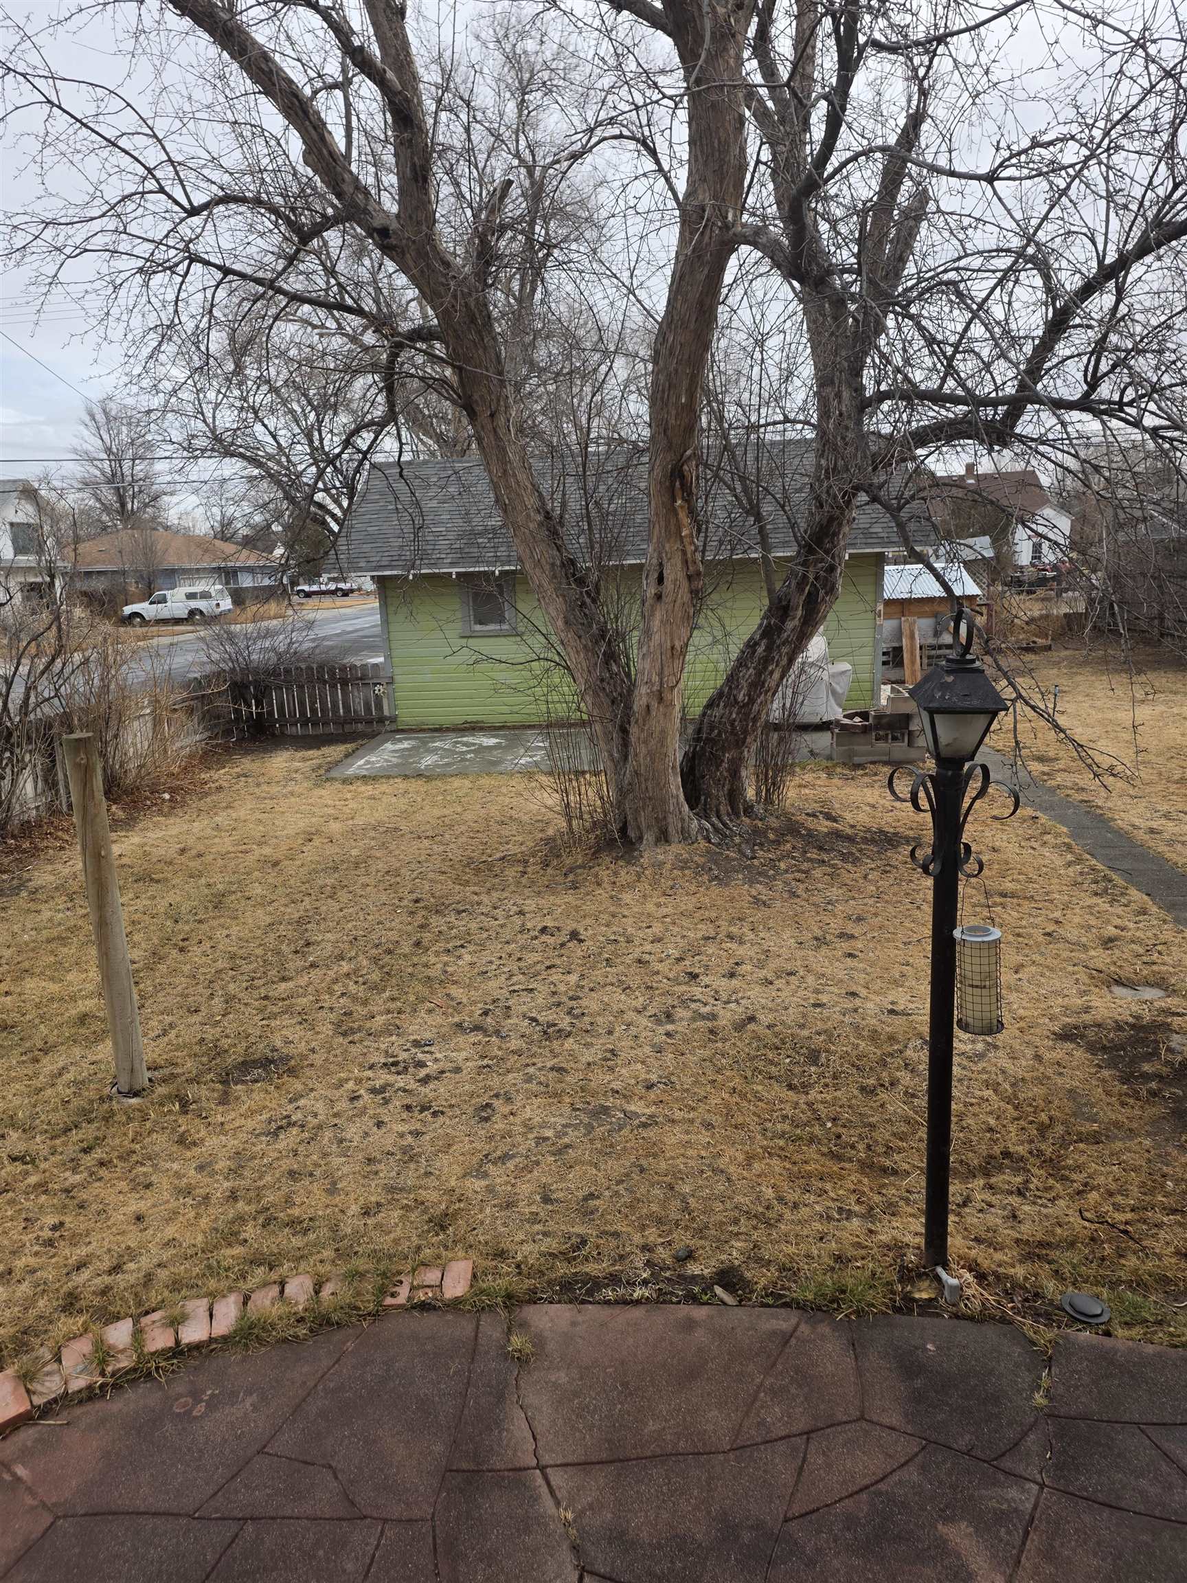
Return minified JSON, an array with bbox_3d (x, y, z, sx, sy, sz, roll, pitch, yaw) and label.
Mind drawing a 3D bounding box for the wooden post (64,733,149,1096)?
[{"bbox_3d":[-2.274,0.605,4.904,0.135,1.773,0.135,-2,13,0],"label":"wooden post"}]

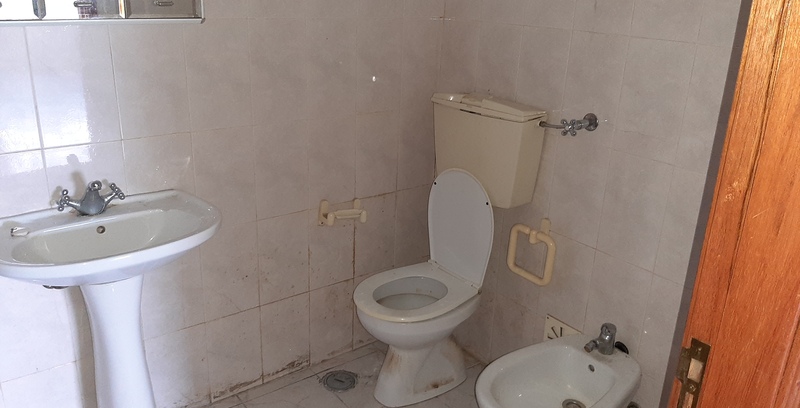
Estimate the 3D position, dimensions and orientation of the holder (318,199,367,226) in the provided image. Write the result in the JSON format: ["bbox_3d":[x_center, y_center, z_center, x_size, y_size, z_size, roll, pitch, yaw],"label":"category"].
[{"bbox_3d":[-0.203,0.030,2.324,0.183,0.100,0.060,-12,24,-35],"label":"holder"}]

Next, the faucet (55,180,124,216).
[{"bbox_3d":[-0.832,-0.023,1.699,0.178,0.122,0.130,-12,24,-35],"label":"faucet"}]

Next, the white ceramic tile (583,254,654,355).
[{"bbox_3d":[0.694,0.335,1.996,0.010,0.333,0.201,-13,24,-35],"label":"white ceramic tile"}]

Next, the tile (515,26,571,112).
[{"bbox_3d":[0.471,-0.410,2.069,0.010,0.330,0.200,-12,24,-35],"label":"tile"}]

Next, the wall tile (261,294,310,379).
[{"bbox_3d":[-0.434,0.509,2.380,0.201,0.333,0.010,-12,24,-35],"label":"wall tile"}]

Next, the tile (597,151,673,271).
[{"bbox_3d":[0.702,0.019,1.880,0.010,0.330,0.200,-12,24,-35],"label":"tile"}]

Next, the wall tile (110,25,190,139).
[{"bbox_3d":[-0.715,-0.358,1.799,0.200,0.330,0.010,-13,25,-36],"label":"wall tile"}]

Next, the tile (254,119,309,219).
[{"bbox_3d":[-0.408,-0.117,2.149,0.200,0.330,0.010,-12,24,-35],"label":"tile"}]

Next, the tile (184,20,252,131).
[{"bbox_3d":[-0.555,-0.394,1.917,0.200,0.330,0.010,-13,25,-36],"label":"tile"}]

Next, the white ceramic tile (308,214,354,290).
[{"bbox_3d":[-0.260,0.159,2.377,0.200,0.330,0.010,-13,25,-36],"label":"white ceramic tile"}]

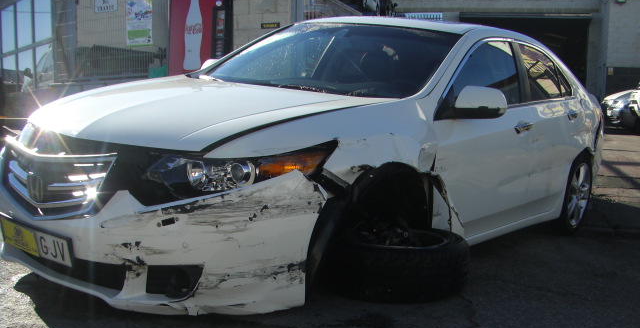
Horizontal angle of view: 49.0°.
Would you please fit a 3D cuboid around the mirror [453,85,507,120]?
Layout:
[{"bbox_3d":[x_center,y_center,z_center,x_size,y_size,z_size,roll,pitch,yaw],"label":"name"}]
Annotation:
[{"bbox_3d":[0.753,-0.297,3.342,0.235,0.155,0.135,11,11,37],"label":"mirror"}]

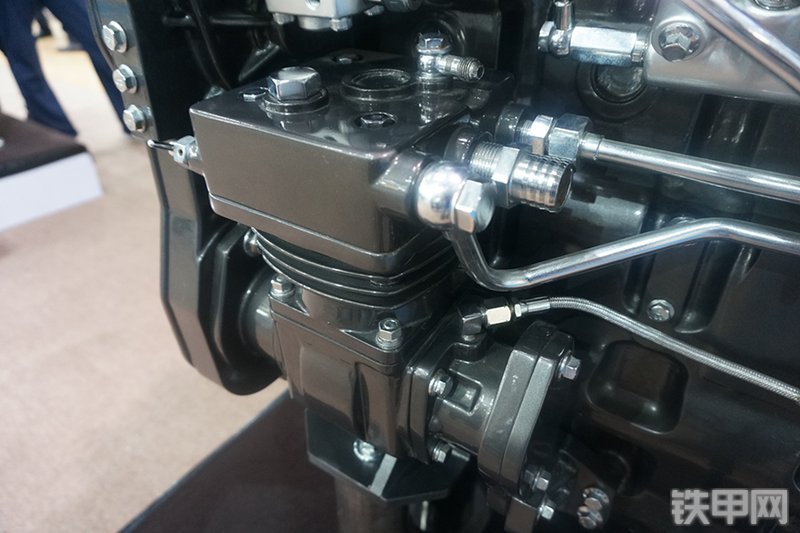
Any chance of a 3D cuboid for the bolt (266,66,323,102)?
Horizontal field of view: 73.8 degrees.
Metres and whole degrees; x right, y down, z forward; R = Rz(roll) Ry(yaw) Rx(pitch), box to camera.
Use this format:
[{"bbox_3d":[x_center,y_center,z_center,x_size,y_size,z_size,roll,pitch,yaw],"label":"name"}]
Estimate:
[{"bbox_3d":[-0.066,-0.117,0.337,0.035,0.013,0.031,1,36,2],"label":"bolt"}]

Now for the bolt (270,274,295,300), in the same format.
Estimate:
[{"bbox_3d":[-0.088,0.013,0.397,0.017,0.016,0.017,20,41,27],"label":"bolt"}]

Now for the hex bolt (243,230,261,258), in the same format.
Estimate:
[{"bbox_3d":[-0.111,-0.017,0.413,0.011,0.020,0.020,20,41,27],"label":"hex bolt"}]

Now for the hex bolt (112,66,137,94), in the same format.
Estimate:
[{"bbox_3d":[-0.181,-0.122,0.349,0.018,0.018,0.009,20,39,27],"label":"hex bolt"}]

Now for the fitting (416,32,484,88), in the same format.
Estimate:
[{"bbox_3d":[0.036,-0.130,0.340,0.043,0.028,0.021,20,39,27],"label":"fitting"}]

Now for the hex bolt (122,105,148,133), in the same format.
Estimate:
[{"bbox_3d":[-0.182,-0.101,0.365,0.018,0.018,0.009,20,39,27],"label":"hex bolt"}]

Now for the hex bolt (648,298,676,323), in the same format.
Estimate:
[{"bbox_3d":[0.208,0.037,0.427,0.021,0.021,0.008,20,41,27],"label":"hex bolt"}]

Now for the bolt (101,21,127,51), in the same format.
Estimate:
[{"bbox_3d":[-0.179,-0.143,0.334,0.018,0.018,0.009,20,39,27],"label":"bolt"}]

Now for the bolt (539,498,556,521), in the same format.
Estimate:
[{"bbox_3d":[0.115,0.191,0.417,0.009,0.015,0.015,20,41,27],"label":"bolt"}]

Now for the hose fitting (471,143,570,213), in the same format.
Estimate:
[{"bbox_3d":[0.072,-0.056,0.324,0.059,0.034,0.033,20,41,27],"label":"hose fitting"}]

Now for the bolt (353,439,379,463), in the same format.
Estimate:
[{"bbox_3d":[-0.025,0.137,0.401,0.019,0.009,0.019,20,39,27],"label":"bolt"}]

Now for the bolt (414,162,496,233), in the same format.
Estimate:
[{"bbox_3d":[0.026,-0.033,0.262,0.040,0.031,0.030,20,39,27],"label":"bolt"}]

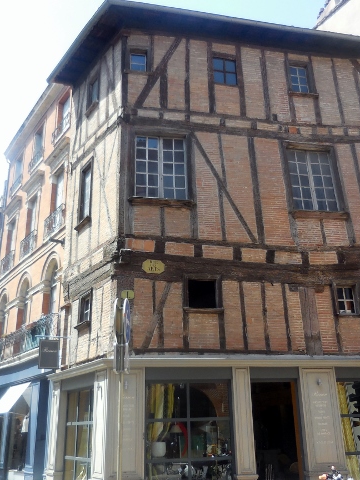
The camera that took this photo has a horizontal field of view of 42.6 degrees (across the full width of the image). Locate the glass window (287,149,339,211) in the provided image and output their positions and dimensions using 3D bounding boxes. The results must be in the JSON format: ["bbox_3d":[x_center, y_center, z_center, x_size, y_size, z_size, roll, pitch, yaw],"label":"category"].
[{"bbox_3d":[3.327,-1.507,11.532,1.202,1.692,0.100,3,-21,-10],"label":"glass window"}]

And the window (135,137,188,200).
[{"bbox_3d":[-0.446,-1.709,10.906,1.215,1.629,0.100,3,-21,-10],"label":"window"}]

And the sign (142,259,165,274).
[{"bbox_3d":[-0.554,0.569,9.867,0.481,0.322,0.030,3,-21,-10],"label":"sign"}]

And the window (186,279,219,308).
[{"bbox_3d":[0.495,1.162,9.976,0.647,0.631,0.100,3,-21,-10],"label":"window"}]

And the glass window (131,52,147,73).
[{"bbox_3d":[-1.064,-4.558,11.889,0.392,0.571,0.100,3,-21,-10],"label":"glass window"}]

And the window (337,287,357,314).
[{"bbox_3d":[3.782,1.375,10.507,0.424,0.644,0.100,3,-21,-10],"label":"window"}]

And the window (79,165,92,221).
[{"bbox_3d":[-2.525,-1.278,12.388,0.100,1.717,0.672,14,-26,-34],"label":"window"}]

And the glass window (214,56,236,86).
[{"bbox_3d":[1.203,-4.470,12.278,0.630,0.882,0.100,3,-21,-10],"label":"glass window"}]

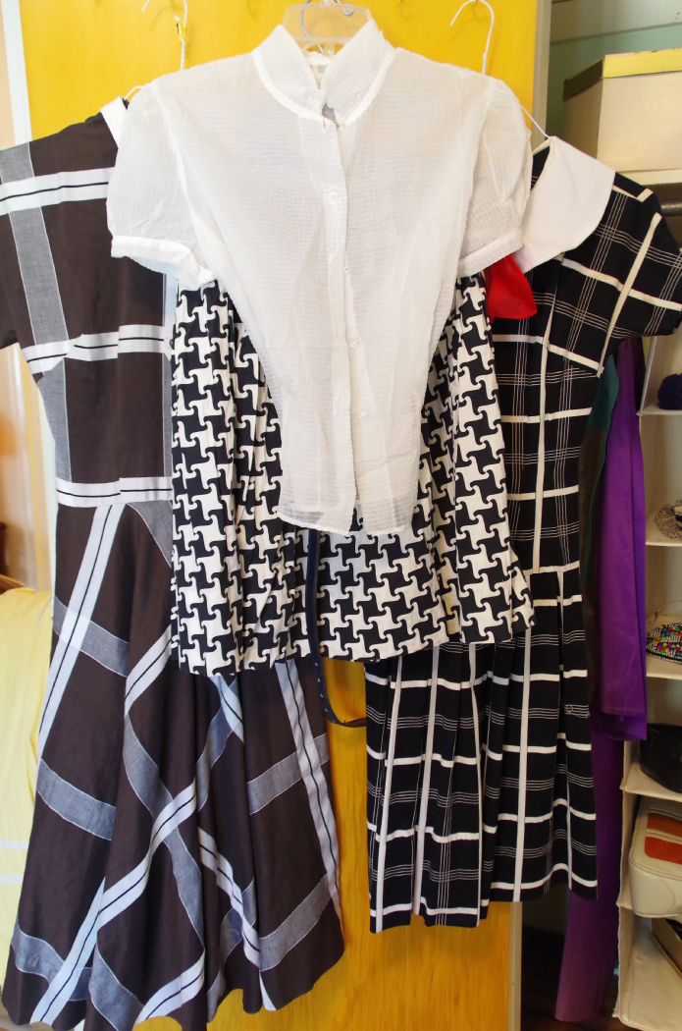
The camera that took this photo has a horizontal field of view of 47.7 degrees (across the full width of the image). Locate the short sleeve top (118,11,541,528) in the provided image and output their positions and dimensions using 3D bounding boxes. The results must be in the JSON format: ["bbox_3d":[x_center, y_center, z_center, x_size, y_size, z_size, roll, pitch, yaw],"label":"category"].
[{"bbox_3d":[-0.025,-0.265,0.928,0.495,0.585,0.150,-2,11,-2],"label":"short sleeve top"}]

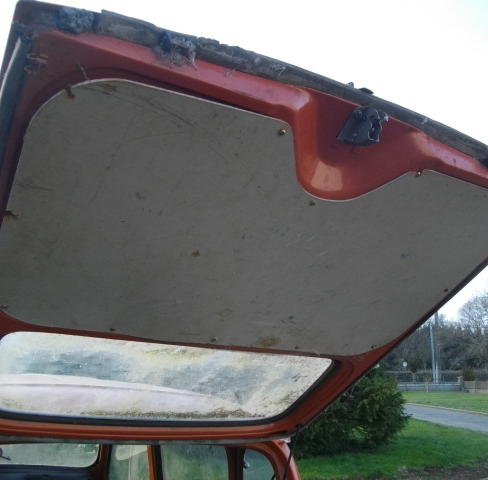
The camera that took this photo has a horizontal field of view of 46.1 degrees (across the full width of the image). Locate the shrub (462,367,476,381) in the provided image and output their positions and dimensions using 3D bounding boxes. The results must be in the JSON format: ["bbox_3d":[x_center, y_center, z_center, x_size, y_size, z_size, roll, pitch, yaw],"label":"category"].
[{"bbox_3d":[18.599,11.478,47.188,1.250,2.100,1.200,-6,-14,20],"label":"shrub"}]

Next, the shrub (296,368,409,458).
[{"bbox_3d":[2.189,3.234,11.883,2.550,2.150,2.400,-3,-13,10],"label":"shrub"}]

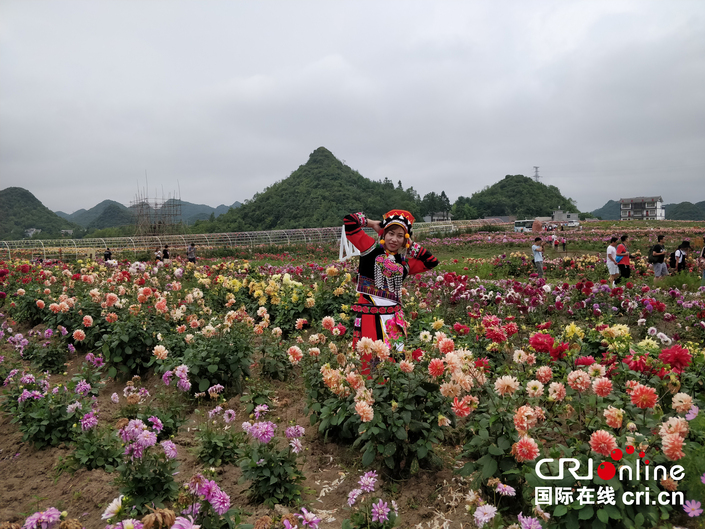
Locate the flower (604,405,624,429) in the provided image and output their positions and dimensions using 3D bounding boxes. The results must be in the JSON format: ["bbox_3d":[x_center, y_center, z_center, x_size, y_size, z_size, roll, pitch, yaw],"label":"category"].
[{"bbox_3d":[1.174,0.688,2.200,0.099,0.099,0.079,-2,4,-24],"label":"flower"}]

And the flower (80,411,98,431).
[{"bbox_3d":[-1.614,0.957,3.000,0.110,0.123,0.088,0,3,0],"label":"flower"}]

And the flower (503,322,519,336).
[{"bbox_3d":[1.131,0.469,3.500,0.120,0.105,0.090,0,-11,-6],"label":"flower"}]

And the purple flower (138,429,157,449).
[{"bbox_3d":[-1.117,0.943,2.650,0.108,0.108,0.081,-2,4,-23],"label":"purple flower"}]

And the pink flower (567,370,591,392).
[{"bbox_3d":[1.183,0.609,2.550,0.123,0.117,0.095,1,3,25],"label":"pink flower"}]

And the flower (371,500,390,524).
[{"bbox_3d":[0.120,1.065,2.100,0.090,0.098,0.050,0,-9,-2],"label":"flower"}]

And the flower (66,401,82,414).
[{"bbox_3d":[-1.903,0.982,3.350,0.106,0.086,0.075,-2,4,-30],"label":"flower"}]

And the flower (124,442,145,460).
[{"bbox_3d":[-1.183,1.015,2.650,0.111,0.089,0.085,-1,3,-24],"label":"flower"}]

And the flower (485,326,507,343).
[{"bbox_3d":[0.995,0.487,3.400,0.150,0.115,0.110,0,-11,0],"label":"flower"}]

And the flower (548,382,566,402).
[{"bbox_3d":[1.111,0.694,2.650,0.092,0.108,0.098,-3,5,-32],"label":"flower"}]

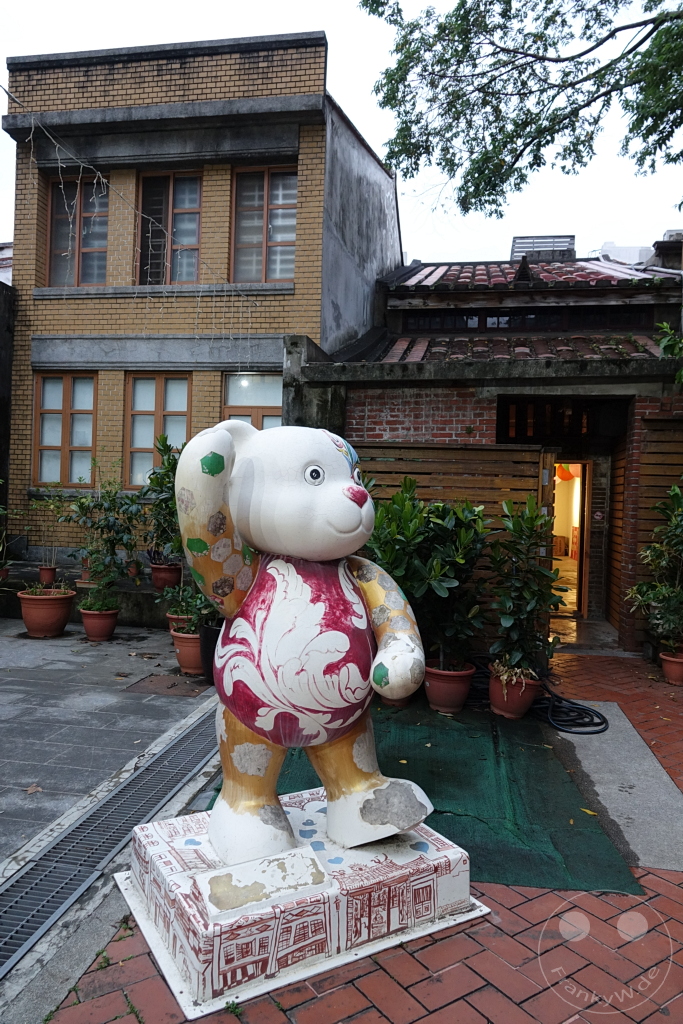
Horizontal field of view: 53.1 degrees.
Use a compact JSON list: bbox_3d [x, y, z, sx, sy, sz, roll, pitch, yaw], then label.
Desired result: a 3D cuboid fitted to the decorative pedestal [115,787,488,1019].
[{"bbox_3d":[-0.166,1.319,2.570,1.133,0.240,0.865,2,0,-31],"label":"decorative pedestal"}]

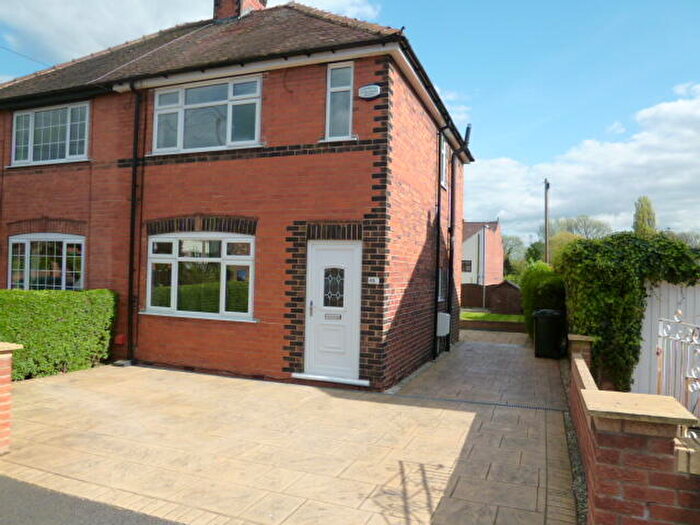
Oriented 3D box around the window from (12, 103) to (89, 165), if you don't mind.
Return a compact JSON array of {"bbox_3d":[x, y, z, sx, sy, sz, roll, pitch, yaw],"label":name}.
[{"bbox_3d":[-5.954,-2.514,9.604,2.137,1.119,0.100,1,-1,21],"label":"window"}]

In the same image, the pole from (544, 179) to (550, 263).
[{"bbox_3d":[13.686,-1.463,33.921,0.250,8.849,0.250,1,-1,21],"label":"pole"}]

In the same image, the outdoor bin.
[{"bbox_3d":[4.528,1.603,11.031,0.720,1.070,0.580,1,-1,21],"label":"outdoor bin"}]

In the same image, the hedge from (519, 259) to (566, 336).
[{"bbox_3d":[5.410,1.127,13.534,1.250,2.280,1.800,1,-1,21],"label":"hedge"}]

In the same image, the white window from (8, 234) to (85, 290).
[{"bbox_3d":[-6.004,0.133,9.550,2.164,1.404,0.100,1,-1,21],"label":"white window"}]

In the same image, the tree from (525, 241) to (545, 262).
[{"bbox_3d":[17.129,0.704,44.951,2.600,5.491,2.600,1,-1,21],"label":"tree"}]

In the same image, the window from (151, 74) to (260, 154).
[{"bbox_3d":[-2.462,-2.454,8.233,2.191,1.132,0.100,1,-1,21],"label":"window"}]

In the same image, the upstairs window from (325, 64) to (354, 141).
[{"bbox_3d":[-0.155,-2.427,7.328,0.429,1.166,0.100,1,-1,21],"label":"upstairs window"}]

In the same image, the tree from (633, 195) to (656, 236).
[{"bbox_3d":[35.040,-1.872,57.892,2.700,12.038,2.700,1,-1,21],"label":"tree"}]

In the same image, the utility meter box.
[{"bbox_3d":[2.046,1.351,10.649,0.210,0.498,0.500,1,-1,21],"label":"utility meter box"}]

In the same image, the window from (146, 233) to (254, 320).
[{"bbox_3d":[-2.559,0.195,8.197,2.191,1.410,0.100,1,-1,21],"label":"window"}]

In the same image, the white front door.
[{"bbox_3d":[-0.256,0.717,7.312,0.902,2.086,0.100,1,-1,21],"label":"white front door"}]

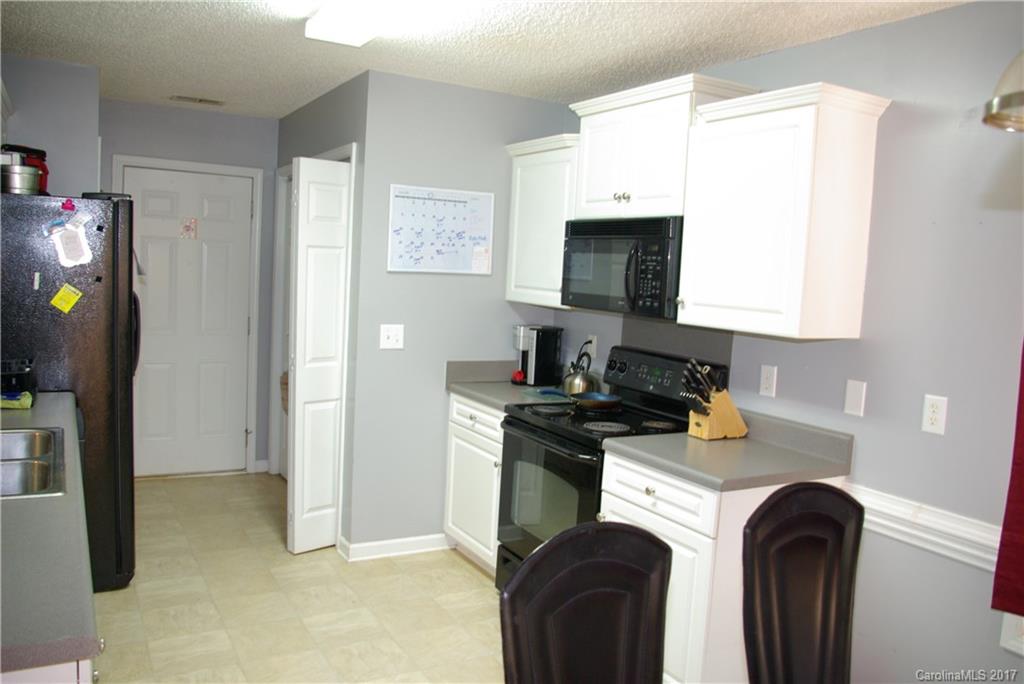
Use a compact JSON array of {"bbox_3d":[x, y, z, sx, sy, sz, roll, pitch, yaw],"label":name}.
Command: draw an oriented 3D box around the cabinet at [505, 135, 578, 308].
[{"bbox_3d":[0.270,-0.611,4.061,0.362,0.845,0.612,0,6,-31],"label":"cabinet"}]

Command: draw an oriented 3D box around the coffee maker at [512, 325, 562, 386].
[{"bbox_3d":[0.146,0.083,4.315,0.245,0.320,0.160,0,6,-31],"label":"coffee maker"}]

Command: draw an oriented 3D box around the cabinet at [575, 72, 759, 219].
[{"bbox_3d":[0.632,-0.812,3.443,0.366,0.539,0.838,0,6,-31],"label":"cabinet"}]

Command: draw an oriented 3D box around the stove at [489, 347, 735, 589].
[{"bbox_3d":[0.407,0.655,3.502,0.670,1.190,0.765,0,6,-31],"label":"stove"}]

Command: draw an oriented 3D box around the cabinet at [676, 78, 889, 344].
[{"bbox_3d":[0.973,-0.455,2.868,0.363,0.830,0.632,0,6,-31],"label":"cabinet"}]

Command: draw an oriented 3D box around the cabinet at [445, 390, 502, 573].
[{"bbox_3d":[0.077,0.739,4.119,0.631,0.873,0.607,0,6,-31],"label":"cabinet"}]

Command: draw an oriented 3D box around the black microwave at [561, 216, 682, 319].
[{"bbox_3d":[0.593,-0.335,3.479,0.395,0.401,0.753,0,6,-31],"label":"black microwave"}]

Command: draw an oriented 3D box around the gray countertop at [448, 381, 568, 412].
[{"bbox_3d":[0.094,0.285,4.072,0.651,0.042,0.607,0,6,-31],"label":"gray countertop"}]

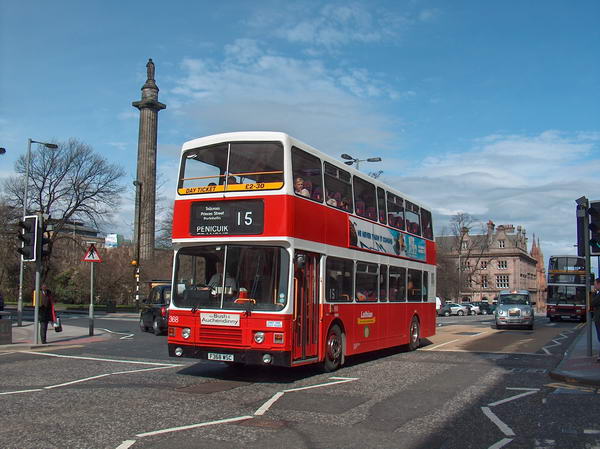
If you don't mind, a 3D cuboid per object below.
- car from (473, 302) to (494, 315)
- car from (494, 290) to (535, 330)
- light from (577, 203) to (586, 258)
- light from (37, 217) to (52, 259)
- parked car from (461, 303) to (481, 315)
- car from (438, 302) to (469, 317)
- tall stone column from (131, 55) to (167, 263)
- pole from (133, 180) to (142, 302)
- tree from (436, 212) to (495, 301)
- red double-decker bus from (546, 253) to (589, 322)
[{"bbox_3d":[21.329,10.118,77.000,4.200,1.480,1.750,0,-6,9],"label":"car"},{"bbox_3d":[10.380,4.100,30.950,1.800,1.830,4.550,-1,-6,19],"label":"car"},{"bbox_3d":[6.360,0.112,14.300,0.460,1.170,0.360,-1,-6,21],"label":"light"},{"bbox_3d":[-7.163,0.365,18.000,0.420,1.150,0.400,4,-7,-25],"label":"light"},{"bbox_3d":[19.196,9.683,73.000,4.200,1.450,1.750,-2,-7,22],"label":"parked car"},{"bbox_3d":[15.945,8.940,67.000,4.200,1.450,1.750,-2,-7,22],"label":"car"},{"bbox_3d":[-27.832,-8.426,116.190,5.500,44.700,5.500,-2,-7,23],"label":"tall stone column"},{"bbox_3d":[-10.813,1.463,42.064,0.400,8.700,1.200,-2,-7,25],"label":"pole"},{"bbox_3d":[22.605,5.159,87.000,8.000,13.300,8.000,1,-6,0],"label":"tree"},{"bbox_3d":[19.226,4.688,46.319,2.500,4.350,9.800,-2,-7,23],"label":"red double-decker bus"}]

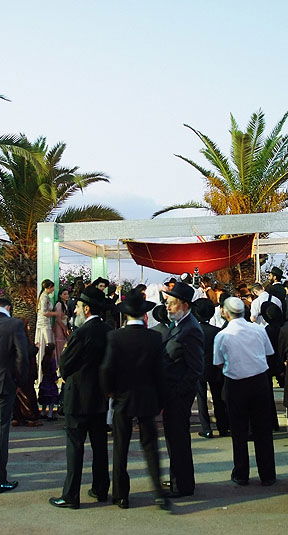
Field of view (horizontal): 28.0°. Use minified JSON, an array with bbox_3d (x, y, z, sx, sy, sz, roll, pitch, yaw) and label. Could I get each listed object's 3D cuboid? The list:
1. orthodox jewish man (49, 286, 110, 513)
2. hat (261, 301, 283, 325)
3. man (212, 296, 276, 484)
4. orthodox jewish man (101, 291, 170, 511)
[{"bbox_3d":[-0.515,1.072,4.847,0.450,1.800,0.540,-3,-5,31],"label":"orthodox jewish man"},{"bbox_3d":[1.565,0.552,7.100,0.290,0.150,0.330,3,15,-37],"label":"hat"},{"bbox_3d":[0.938,1.135,5.342,0.580,1.710,0.370,0,-4,-12],"label":"man"},{"bbox_3d":[-0.071,1.074,4.806,0.570,1.780,0.440,0,-4,-3],"label":"orthodox jewish man"}]

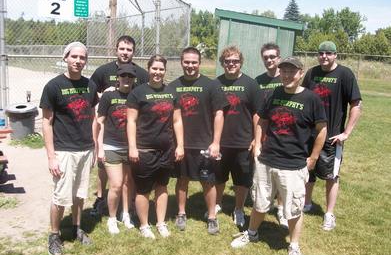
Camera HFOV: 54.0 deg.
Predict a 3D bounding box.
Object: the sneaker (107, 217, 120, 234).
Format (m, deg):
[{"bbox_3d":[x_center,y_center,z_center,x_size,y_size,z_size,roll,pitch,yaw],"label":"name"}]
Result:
[{"bbox_3d":[-0.796,0.948,3.735,0.095,0.105,0.260,-3,13,-22],"label":"sneaker"}]

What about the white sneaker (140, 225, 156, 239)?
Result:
[{"bbox_3d":[-0.450,0.982,3.621,0.095,0.105,0.260,-7,15,-37],"label":"white sneaker"}]

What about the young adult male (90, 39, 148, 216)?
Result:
[{"bbox_3d":[-0.800,-0.006,4.037,0.600,1.850,0.400,-1,12,-14],"label":"young adult male"}]

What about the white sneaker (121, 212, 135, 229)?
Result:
[{"bbox_3d":[-0.675,0.932,3.829,0.095,0.105,0.260,-6,14,-31],"label":"white sneaker"}]

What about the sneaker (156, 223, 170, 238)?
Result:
[{"bbox_3d":[-0.307,0.978,3.660,0.095,0.105,0.260,-5,13,-27],"label":"sneaker"}]

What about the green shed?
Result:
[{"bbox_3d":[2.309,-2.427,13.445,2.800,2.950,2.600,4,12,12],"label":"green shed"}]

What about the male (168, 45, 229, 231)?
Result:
[{"bbox_3d":[0.007,0.123,3.722,0.600,1.770,0.400,2,12,2],"label":"male"}]

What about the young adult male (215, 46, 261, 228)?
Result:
[{"bbox_3d":[0.427,0.083,3.926,0.560,1.790,0.420,3,12,9],"label":"young adult male"}]

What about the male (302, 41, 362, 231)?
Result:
[{"bbox_3d":[1.389,0.073,3.959,0.610,1.850,0.470,7,13,23],"label":"male"}]

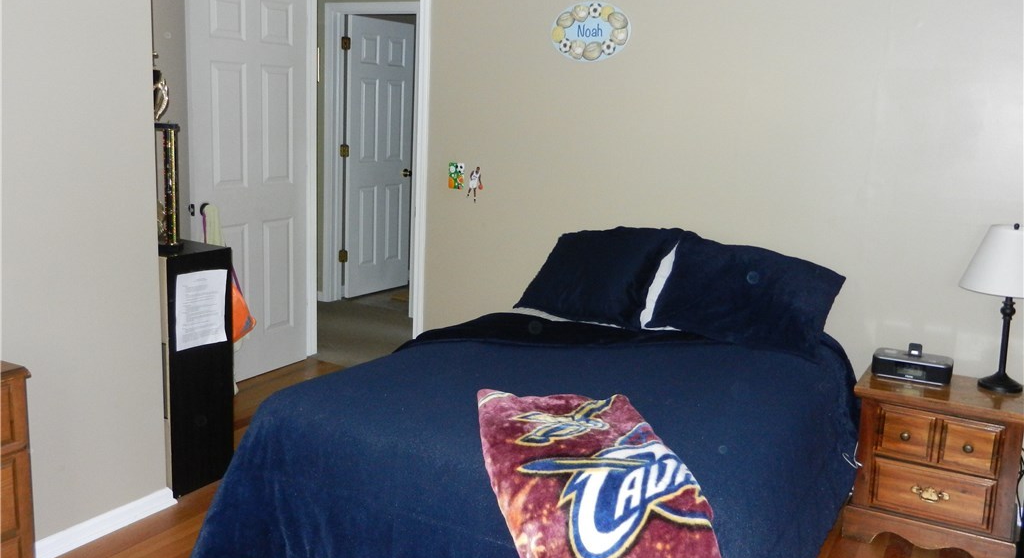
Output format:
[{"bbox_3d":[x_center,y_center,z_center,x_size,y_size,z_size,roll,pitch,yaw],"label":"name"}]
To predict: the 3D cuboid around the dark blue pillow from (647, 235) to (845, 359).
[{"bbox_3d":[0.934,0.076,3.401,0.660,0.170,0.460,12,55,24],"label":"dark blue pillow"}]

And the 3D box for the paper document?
[{"bbox_3d":[-1.140,0.116,3.168,0.012,0.275,0.218,9,11,31],"label":"paper document"}]

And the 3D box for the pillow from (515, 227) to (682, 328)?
[{"bbox_3d":[0.369,-0.024,3.672,0.600,0.170,0.460,9,54,31],"label":"pillow"}]

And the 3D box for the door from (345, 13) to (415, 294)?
[{"bbox_3d":[-0.997,-0.903,6.514,0.040,2.030,0.730,10,13,33],"label":"door"}]

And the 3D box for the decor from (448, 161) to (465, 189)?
[{"bbox_3d":[-0.279,-0.519,4.339,0.094,0.132,0.010,8,12,26],"label":"decor"}]

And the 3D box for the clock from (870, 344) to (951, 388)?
[{"bbox_3d":[1.446,0.302,3.105,0.262,0.120,0.130,7,12,23],"label":"clock"}]

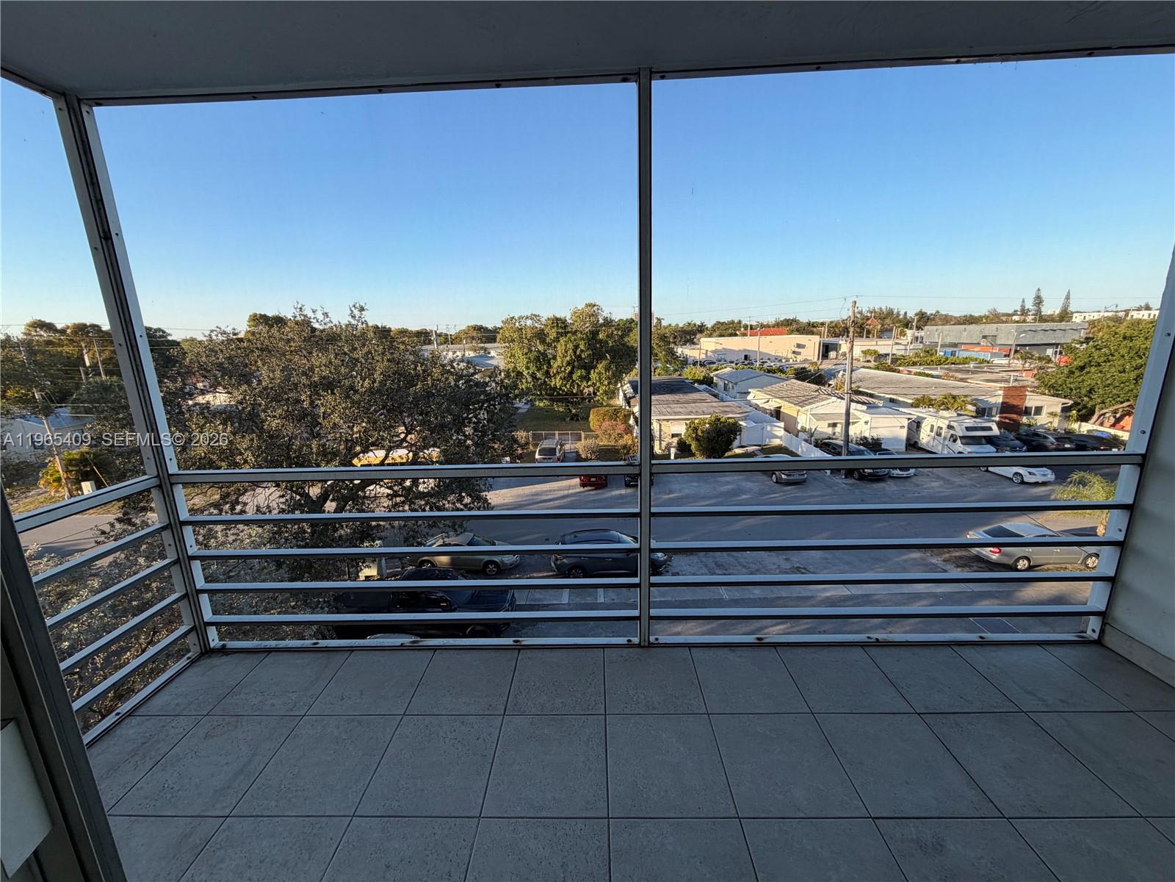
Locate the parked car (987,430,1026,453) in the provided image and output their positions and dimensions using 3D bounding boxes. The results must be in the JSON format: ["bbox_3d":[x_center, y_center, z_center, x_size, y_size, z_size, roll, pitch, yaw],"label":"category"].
[{"bbox_3d":[30.986,0.164,35.702,1.800,1.500,4.500,0,13,8],"label":"parked car"}]

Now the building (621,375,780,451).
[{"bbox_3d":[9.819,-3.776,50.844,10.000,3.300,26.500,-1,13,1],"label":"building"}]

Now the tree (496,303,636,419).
[{"bbox_3d":[-1.495,-9.294,55.892,15.200,12.300,13.000,-1,13,1],"label":"tree"}]

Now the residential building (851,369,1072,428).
[{"bbox_3d":[33.878,-4.817,49.100,10.800,3.700,21.600,-2,13,-1],"label":"residential building"}]

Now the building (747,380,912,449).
[{"bbox_3d":[22.143,-3.171,46.467,7.800,3.500,19.500,-1,13,1],"label":"building"}]

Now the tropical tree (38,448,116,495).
[{"bbox_3d":[-32.464,2.018,30.378,2.700,2.500,2.200,-2,13,0],"label":"tropical tree"}]

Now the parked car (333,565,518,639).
[{"bbox_3d":[-4.956,5.182,14.979,5.300,1.800,1.950,-2,13,0],"label":"parked car"}]

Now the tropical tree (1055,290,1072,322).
[{"bbox_3d":[220.114,-58.380,218.769,6.500,21.000,6.500,-2,13,0],"label":"tropical tree"}]

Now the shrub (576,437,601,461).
[{"bbox_3d":[0.121,0.582,37.790,1.900,1.600,1.800,-1,14,1],"label":"shrub"}]

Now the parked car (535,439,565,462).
[{"bbox_3d":[-2.764,0.958,35.625,1.830,1.720,4.750,-1,13,0],"label":"parked car"}]

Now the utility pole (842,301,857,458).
[{"bbox_3d":[15.406,-2.909,27.883,0.330,10.600,0.330,-2,13,0],"label":"utility pole"}]

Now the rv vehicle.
[{"bbox_3d":[24.495,-0.525,33.096,2.350,3.100,6.900,-2,13,-3],"label":"rv vehicle"}]

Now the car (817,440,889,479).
[{"bbox_3d":[16.886,1.031,30.636,1.850,1.600,4.700,-2,13,-3],"label":"car"}]

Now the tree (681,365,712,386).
[{"bbox_3d":[17.196,-9.640,74.000,4.700,3.700,4.300,-1,13,1],"label":"tree"}]

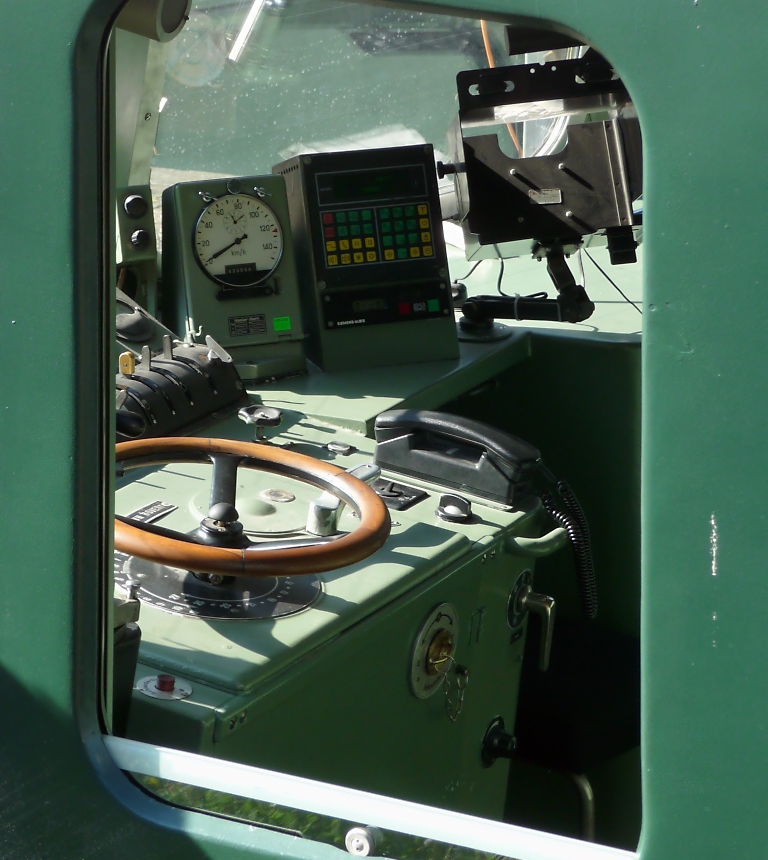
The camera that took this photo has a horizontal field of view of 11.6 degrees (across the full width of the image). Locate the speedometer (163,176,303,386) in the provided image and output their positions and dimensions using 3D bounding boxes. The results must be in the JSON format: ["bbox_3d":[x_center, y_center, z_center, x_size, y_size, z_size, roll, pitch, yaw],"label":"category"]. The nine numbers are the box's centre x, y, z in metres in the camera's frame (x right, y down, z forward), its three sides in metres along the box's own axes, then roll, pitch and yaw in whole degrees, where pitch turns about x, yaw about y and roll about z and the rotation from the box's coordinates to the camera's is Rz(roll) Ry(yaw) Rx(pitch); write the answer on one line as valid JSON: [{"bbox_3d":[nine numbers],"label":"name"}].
[{"bbox_3d":[-0.208,-0.222,5.228,0.163,0.270,0.158,-7,20,-17],"label":"speedometer"}]

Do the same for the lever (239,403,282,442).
[{"bbox_3d":[-0.157,-0.005,4.941,0.052,0.046,0.048,16,24,25],"label":"lever"}]

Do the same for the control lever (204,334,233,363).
[{"bbox_3d":[-0.225,-0.104,5.058,0.045,0.027,0.018,44,33,10],"label":"control lever"}]

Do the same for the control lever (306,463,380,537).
[{"bbox_3d":[-0.047,0.082,4.749,0.036,0.048,0.145,16,24,25],"label":"control lever"}]

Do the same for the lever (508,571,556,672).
[{"bbox_3d":[0.198,0.247,4.845,0.056,0.126,0.077,15,24,26],"label":"lever"}]

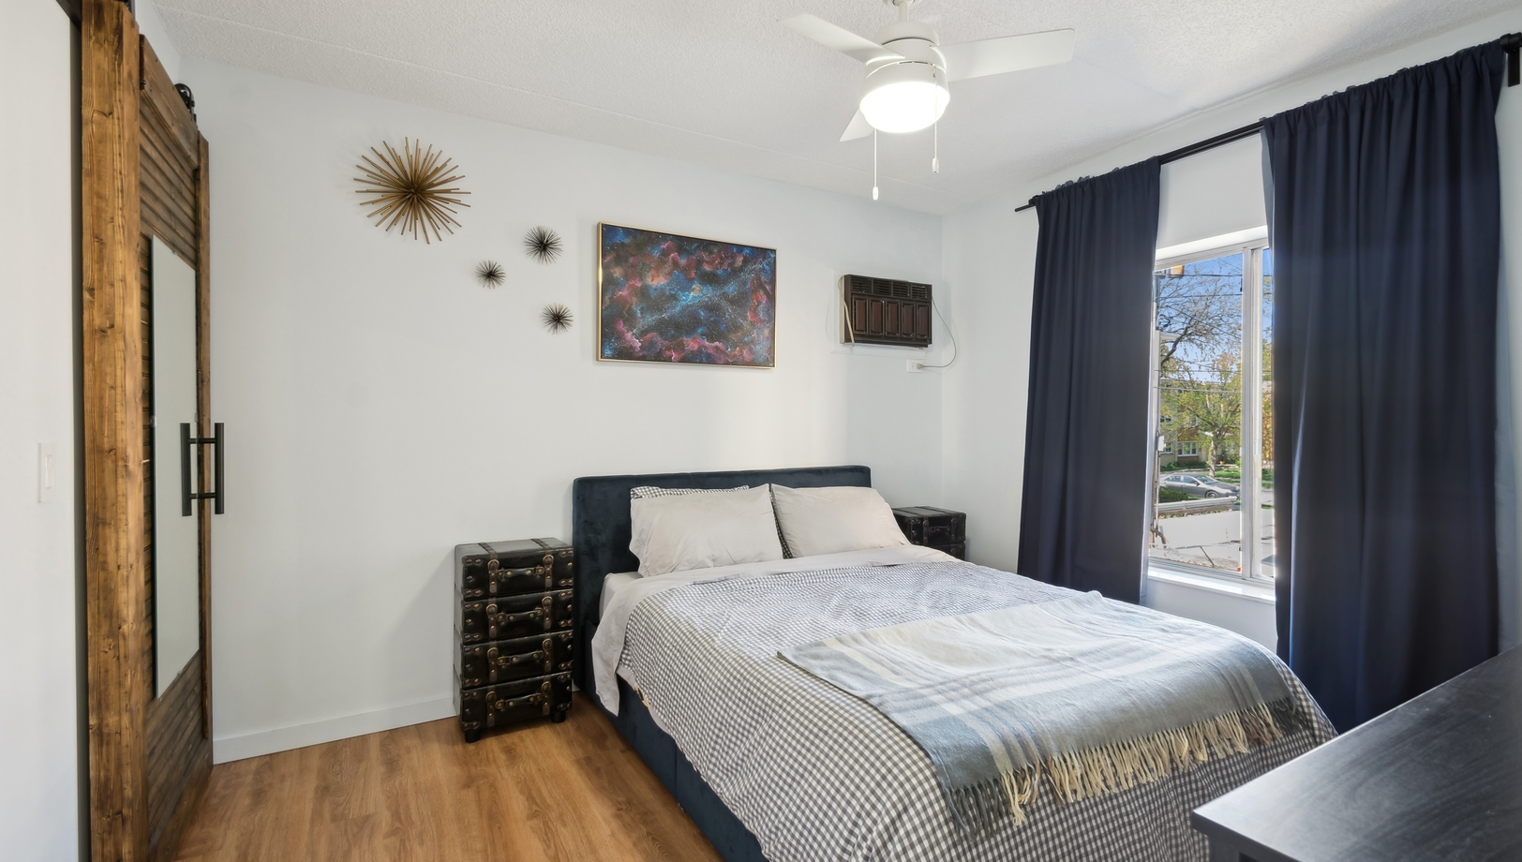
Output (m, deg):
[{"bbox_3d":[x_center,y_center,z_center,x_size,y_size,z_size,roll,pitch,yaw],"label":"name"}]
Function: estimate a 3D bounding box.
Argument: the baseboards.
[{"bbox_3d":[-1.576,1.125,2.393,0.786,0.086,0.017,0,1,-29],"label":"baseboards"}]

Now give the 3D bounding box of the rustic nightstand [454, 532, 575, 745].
[{"bbox_3d":[-0.990,0.816,2.554,0.410,0.700,0.275,0,1,-29],"label":"rustic nightstand"}]

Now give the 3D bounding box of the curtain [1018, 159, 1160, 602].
[{"bbox_3d":[1.525,-0.013,3.016,0.110,2.300,0.680,0,1,-32],"label":"curtain"}]

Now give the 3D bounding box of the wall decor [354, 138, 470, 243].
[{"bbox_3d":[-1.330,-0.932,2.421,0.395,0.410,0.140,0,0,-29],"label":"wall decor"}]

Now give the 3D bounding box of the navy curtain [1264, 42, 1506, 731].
[{"bbox_3d":[2.058,-0.005,2.147,0.110,2.300,0.580,0,1,-32],"label":"navy curtain"}]

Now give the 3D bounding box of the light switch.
[{"bbox_3d":[-1.367,0.080,1.214,0.009,0.115,0.070,0,0,-32],"label":"light switch"}]

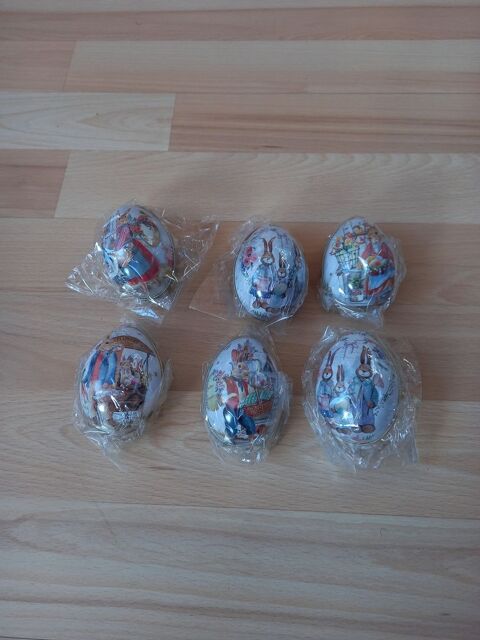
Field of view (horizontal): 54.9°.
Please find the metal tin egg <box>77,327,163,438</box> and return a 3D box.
[{"bbox_3d":[-0.070,0.035,0.276,0.046,0.046,0.067,3,66,3],"label":"metal tin egg"}]

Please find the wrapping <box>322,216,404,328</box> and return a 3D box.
[{"bbox_3d":[0.080,-0.034,0.300,0.057,0.049,0.074,4,67,4],"label":"wrapping"}]

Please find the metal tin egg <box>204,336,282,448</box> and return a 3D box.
[{"bbox_3d":[0.001,0.041,0.271,0.046,0.046,0.067,0,66,2],"label":"metal tin egg"}]

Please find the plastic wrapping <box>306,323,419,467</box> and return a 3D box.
[{"bbox_3d":[0.073,0.042,0.267,0.072,0.049,0.082,6,66,5],"label":"plastic wrapping"}]

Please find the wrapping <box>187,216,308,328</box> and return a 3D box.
[{"bbox_3d":[0.005,-0.033,0.303,0.080,0.049,0.072,-3,66,1],"label":"wrapping"}]

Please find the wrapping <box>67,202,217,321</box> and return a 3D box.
[{"bbox_3d":[-0.067,-0.042,0.309,0.113,0.049,0.086,-14,66,-4],"label":"wrapping"}]

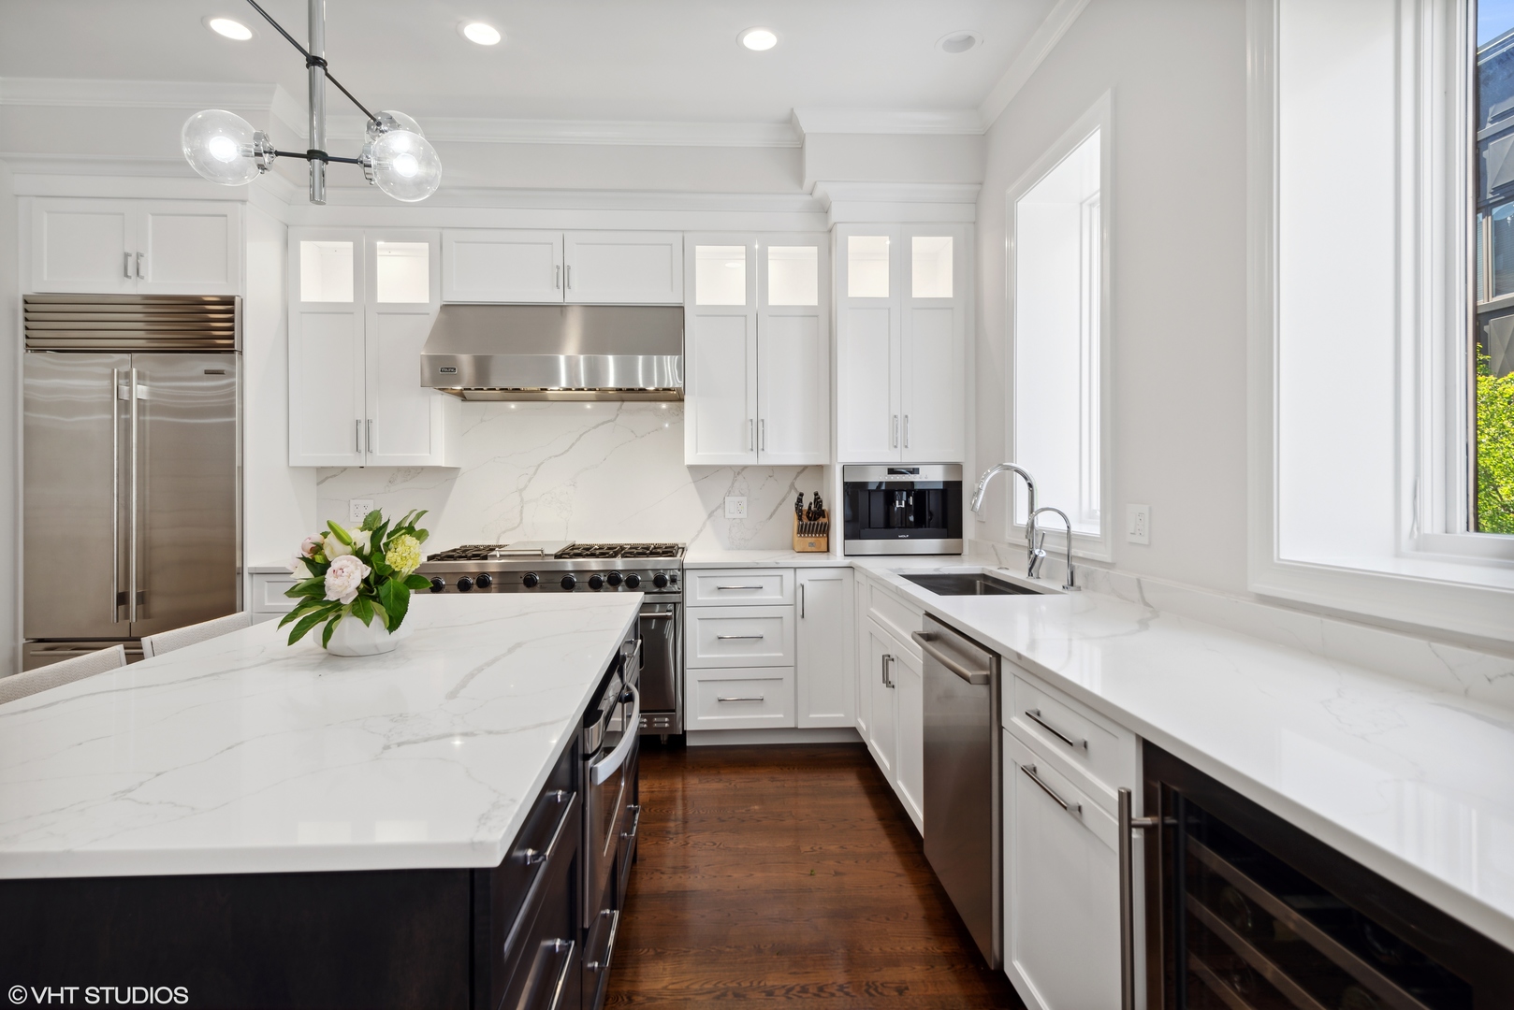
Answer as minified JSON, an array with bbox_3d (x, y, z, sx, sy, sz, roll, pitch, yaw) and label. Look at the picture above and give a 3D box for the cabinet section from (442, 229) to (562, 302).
[{"bbox_3d":[-1.298,-1.216,4.010,0.599,0.368,0.340,0,1,-3],"label":"cabinet section"}]

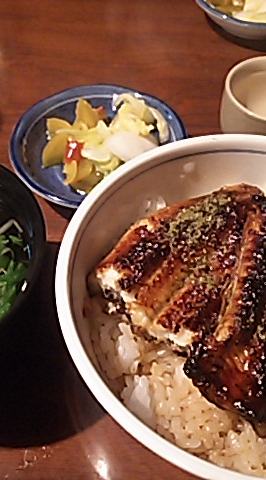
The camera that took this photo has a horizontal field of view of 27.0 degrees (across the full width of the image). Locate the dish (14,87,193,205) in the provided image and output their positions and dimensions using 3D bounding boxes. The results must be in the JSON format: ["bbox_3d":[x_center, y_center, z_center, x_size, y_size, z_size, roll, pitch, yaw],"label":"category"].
[{"bbox_3d":[-0.021,-0.051,0.356,0.111,0.032,0.111,1,53,-2],"label":"dish"}]

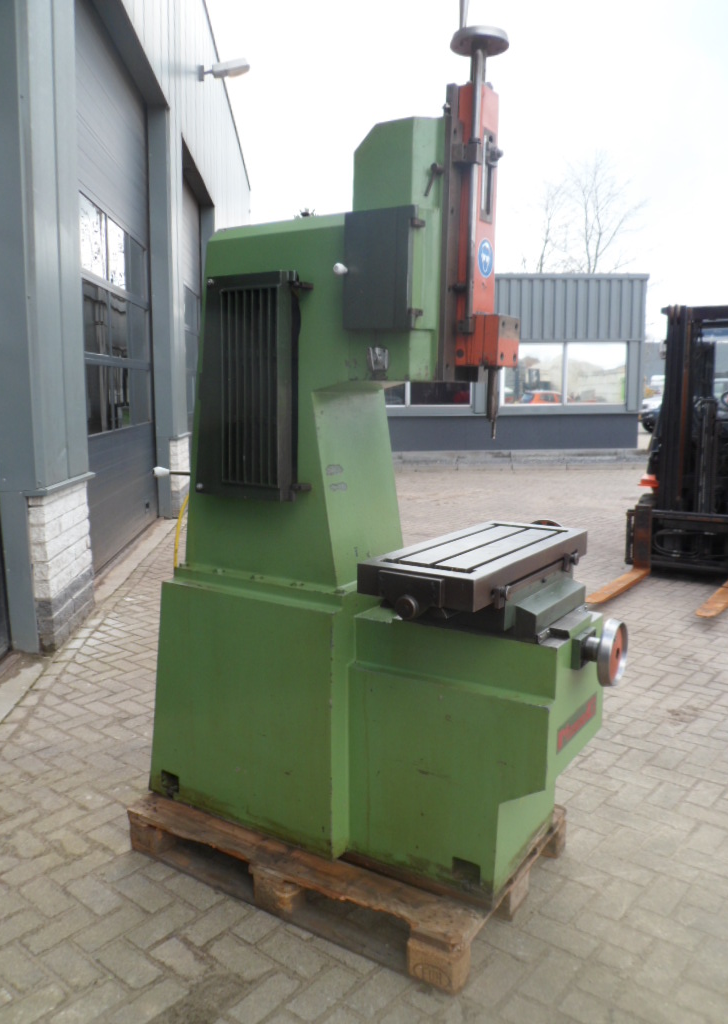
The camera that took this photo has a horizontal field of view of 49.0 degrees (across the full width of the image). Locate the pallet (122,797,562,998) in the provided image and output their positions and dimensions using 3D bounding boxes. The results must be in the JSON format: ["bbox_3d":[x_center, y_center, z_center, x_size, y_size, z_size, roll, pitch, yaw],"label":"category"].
[{"bbox_3d":[-0.046,1.045,2.643,1.200,0.144,0.800,5,10,32],"label":"pallet"}]

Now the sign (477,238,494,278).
[{"bbox_3d":[0.336,-0.699,2.200,0.004,0.100,0.100,5,10,32],"label":"sign"}]

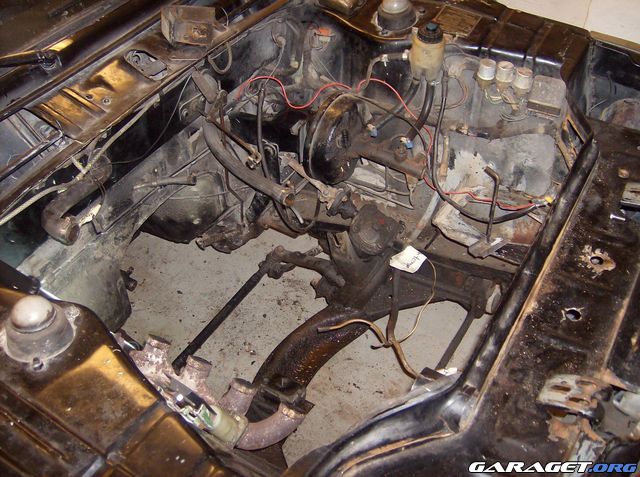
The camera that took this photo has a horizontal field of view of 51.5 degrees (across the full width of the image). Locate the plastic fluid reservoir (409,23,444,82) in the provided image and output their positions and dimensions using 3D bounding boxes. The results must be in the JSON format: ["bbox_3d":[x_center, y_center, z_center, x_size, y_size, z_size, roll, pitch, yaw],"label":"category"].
[{"bbox_3d":[0.240,-0.418,1.480,0.076,0.120,0.078,0,45,0],"label":"plastic fluid reservoir"}]

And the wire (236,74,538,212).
[{"bbox_3d":[0.150,-0.234,1.465,0.700,0.200,0.160,24,48,18],"label":"wire"}]

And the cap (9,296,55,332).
[{"bbox_3d":[-0.353,0.094,0.819,0.054,0.026,0.054,3,40,-2],"label":"cap"}]

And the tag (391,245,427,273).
[{"bbox_3d":[0.187,0.044,1.400,0.048,0.008,0.048,42,84,12],"label":"tag"}]

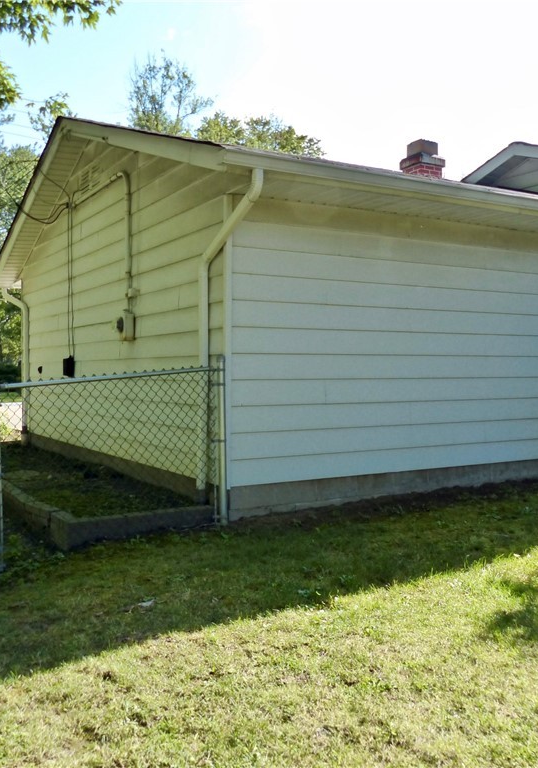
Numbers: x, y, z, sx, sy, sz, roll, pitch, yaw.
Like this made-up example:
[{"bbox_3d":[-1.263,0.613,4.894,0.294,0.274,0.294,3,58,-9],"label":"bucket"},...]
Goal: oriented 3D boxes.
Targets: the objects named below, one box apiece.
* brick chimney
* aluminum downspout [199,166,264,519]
[{"bbox_3d":[2.363,-3.382,11.466,0.480,0.670,0.470,-1,1,-30],"label":"brick chimney"},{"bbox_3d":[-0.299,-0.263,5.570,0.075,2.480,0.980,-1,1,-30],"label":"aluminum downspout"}]

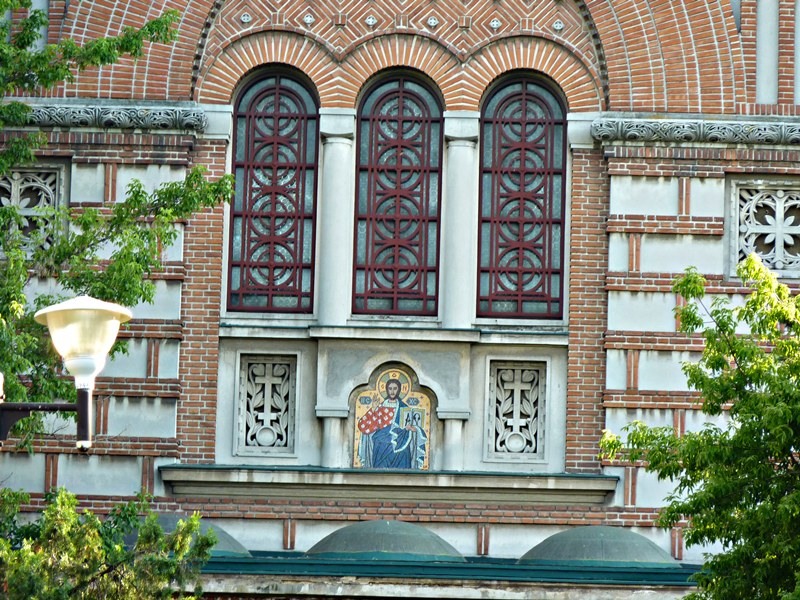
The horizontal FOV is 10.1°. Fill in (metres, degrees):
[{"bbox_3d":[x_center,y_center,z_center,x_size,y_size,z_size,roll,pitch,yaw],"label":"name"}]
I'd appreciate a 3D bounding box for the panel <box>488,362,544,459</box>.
[{"bbox_3d":[1.439,1.373,55.827,0.671,1.204,0.100,1,-11,2],"label":"panel"}]

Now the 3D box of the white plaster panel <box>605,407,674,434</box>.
[{"bbox_3d":[2.886,1.539,54.690,0.833,0.514,0.060,1,-9,1],"label":"white plaster panel"}]

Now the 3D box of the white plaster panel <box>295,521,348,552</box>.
[{"bbox_3d":[-0.685,2.626,49.705,0.944,0.386,0.050,1,-10,2],"label":"white plaster panel"}]

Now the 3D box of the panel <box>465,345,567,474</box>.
[{"bbox_3d":[1.407,1.328,54.938,1.213,1.597,0.130,1,-9,1],"label":"panel"}]

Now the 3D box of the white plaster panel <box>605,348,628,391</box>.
[{"bbox_3d":[2.393,0.779,49.955,0.242,0.452,0.050,1,-10,2],"label":"white plaster panel"}]

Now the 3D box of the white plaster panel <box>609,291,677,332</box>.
[{"bbox_3d":[2.980,0.154,55.915,0.826,0.496,0.060,1,-11,2],"label":"white plaster panel"}]

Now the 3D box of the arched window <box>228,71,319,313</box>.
[{"bbox_3d":[-1.545,-1.318,55.550,1.042,2.994,0.150,1,-9,1],"label":"arched window"}]

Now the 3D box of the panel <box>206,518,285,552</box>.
[{"bbox_3d":[-1.880,2.838,54.580,0.988,0.415,0.060,1,-9,1],"label":"panel"}]

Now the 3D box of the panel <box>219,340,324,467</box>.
[{"bbox_3d":[-1.609,1.245,55.014,1.227,1.575,0.130,1,-9,1],"label":"panel"}]

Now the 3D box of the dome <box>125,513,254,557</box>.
[{"bbox_3d":[-2.739,2.835,54.311,1.958,0.580,1.920,1,-11,2],"label":"dome"}]

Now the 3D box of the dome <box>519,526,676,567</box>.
[{"bbox_3d":[2.354,2.994,54.133,1.923,0.580,1.885,1,-11,2],"label":"dome"}]

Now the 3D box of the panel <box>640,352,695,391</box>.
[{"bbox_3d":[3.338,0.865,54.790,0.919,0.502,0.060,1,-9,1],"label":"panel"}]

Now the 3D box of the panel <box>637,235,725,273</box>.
[{"bbox_3d":[3.486,-0.551,56.036,1.034,0.492,0.060,1,-11,2],"label":"panel"}]

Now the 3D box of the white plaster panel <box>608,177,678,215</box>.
[{"bbox_3d":[3.034,-1.282,56.190,0.846,0.479,0.060,1,-11,2],"label":"white plaster panel"}]

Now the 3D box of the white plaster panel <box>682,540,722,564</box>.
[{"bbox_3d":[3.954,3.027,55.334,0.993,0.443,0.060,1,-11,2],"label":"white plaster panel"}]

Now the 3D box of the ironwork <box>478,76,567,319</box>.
[{"bbox_3d":[1.494,-1.255,55.476,1.041,2.990,0.120,1,-9,1],"label":"ironwork"}]

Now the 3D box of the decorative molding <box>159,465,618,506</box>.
[{"bbox_3d":[-0.141,2.281,55.392,5.575,0.340,0.380,1,-11,2],"label":"decorative molding"}]

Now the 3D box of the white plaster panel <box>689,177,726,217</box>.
[{"bbox_3d":[3.408,-1.133,50.274,0.369,0.430,0.050,1,-10,2],"label":"white plaster panel"}]

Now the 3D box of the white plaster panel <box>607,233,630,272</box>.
[{"bbox_3d":[2.423,-0.519,50.190,0.216,0.423,0.050,1,-10,2],"label":"white plaster panel"}]

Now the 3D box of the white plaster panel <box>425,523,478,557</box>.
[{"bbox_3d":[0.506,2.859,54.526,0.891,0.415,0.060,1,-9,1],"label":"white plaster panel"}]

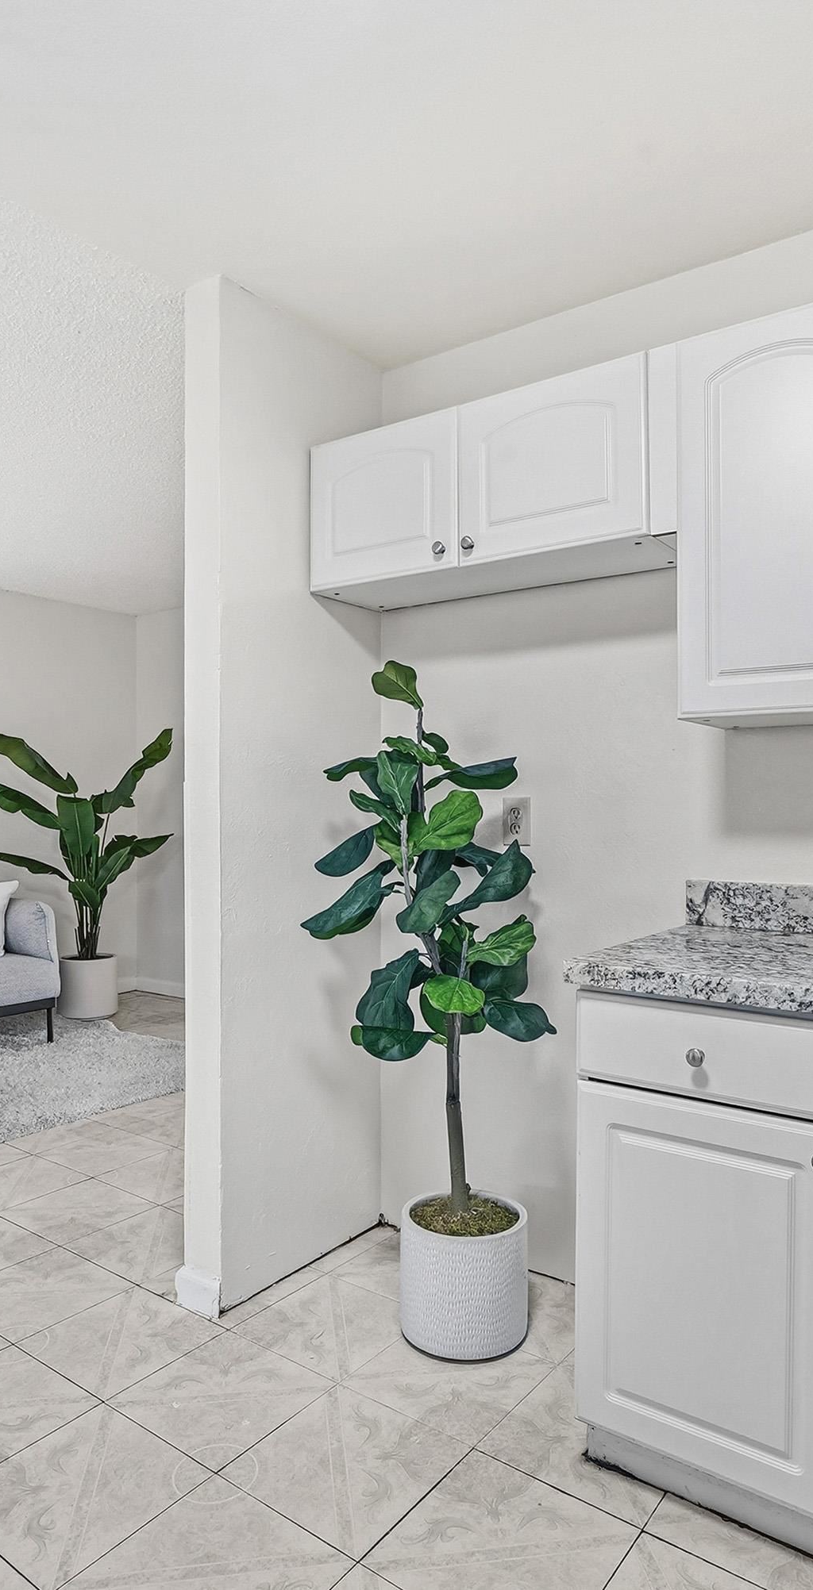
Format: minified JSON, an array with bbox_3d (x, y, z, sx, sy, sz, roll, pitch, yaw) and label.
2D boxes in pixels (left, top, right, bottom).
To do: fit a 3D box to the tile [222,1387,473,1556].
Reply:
[{"bbox_3d":[-0.106,1.204,1.667,0.325,0.010,0.325,0,-1,37],"label":"tile"}]

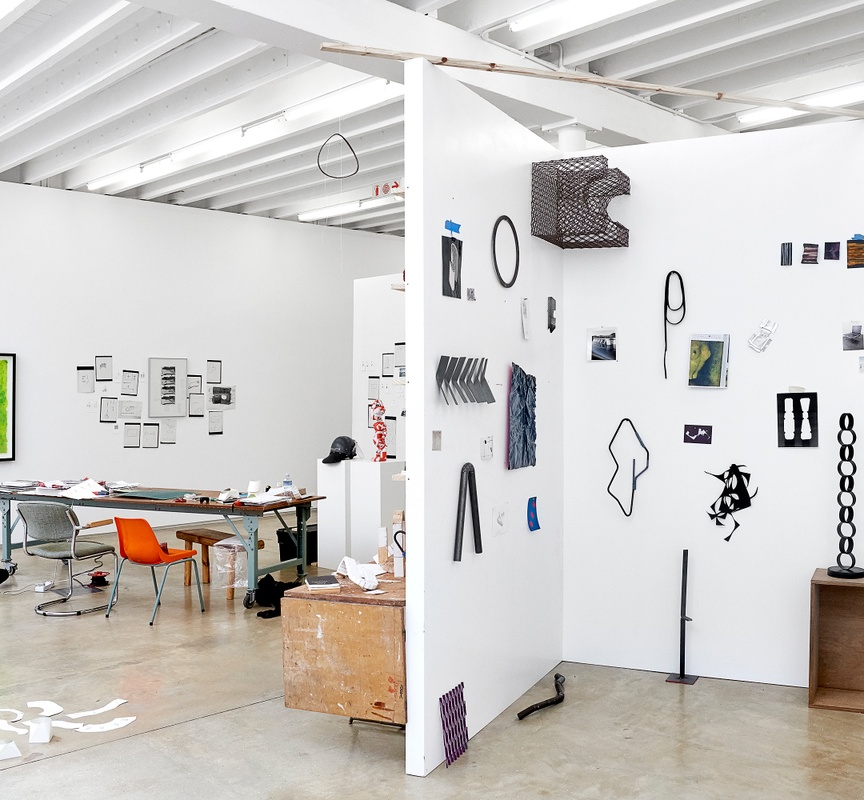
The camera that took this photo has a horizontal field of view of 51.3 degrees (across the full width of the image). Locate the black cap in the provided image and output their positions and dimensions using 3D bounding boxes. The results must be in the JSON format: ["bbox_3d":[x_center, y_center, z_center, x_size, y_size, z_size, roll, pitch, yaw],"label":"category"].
[{"bbox_3d":[-0.878,0.474,8.450,0.310,0.235,0.235,-1,1,-42],"label":"black cap"}]

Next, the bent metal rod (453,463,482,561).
[{"bbox_3d":[0.172,0.512,4.199,0.040,0.435,0.274,0,1,27],"label":"bent metal rod"}]

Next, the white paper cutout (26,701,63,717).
[{"bbox_3d":[-2.013,1.600,4.692,0.120,0.010,0.284,-1,1,-44],"label":"white paper cutout"}]

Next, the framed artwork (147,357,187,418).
[{"bbox_3d":[-3.186,-0.144,10.889,0.488,0.715,0.040,0,0,-40],"label":"framed artwork"}]

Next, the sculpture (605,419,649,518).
[{"bbox_3d":[1.156,0.400,5.313,0.240,0.580,0.040,0,1,21],"label":"sculpture"}]

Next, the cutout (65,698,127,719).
[{"bbox_3d":[-1.759,1.640,4.748,0.127,0.020,0.305,0,0,36],"label":"cutout"}]

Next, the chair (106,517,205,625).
[{"bbox_3d":[-2.040,1.211,6.647,0.480,0.740,0.530,0,1,36],"label":"chair"}]

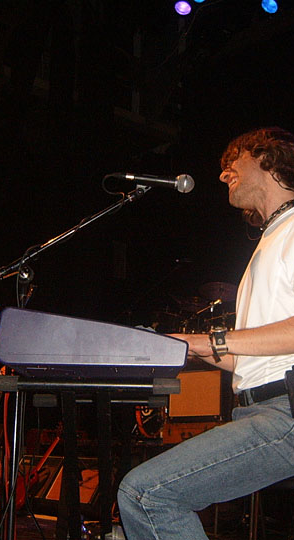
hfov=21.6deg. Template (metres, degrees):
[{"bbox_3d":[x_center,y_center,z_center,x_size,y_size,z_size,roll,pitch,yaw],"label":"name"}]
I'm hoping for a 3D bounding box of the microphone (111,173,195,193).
[{"bbox_3d":[0.034,-0.237,2.060,0.182,0.053,0.053,7,-8,0],"label":"microphone"}]

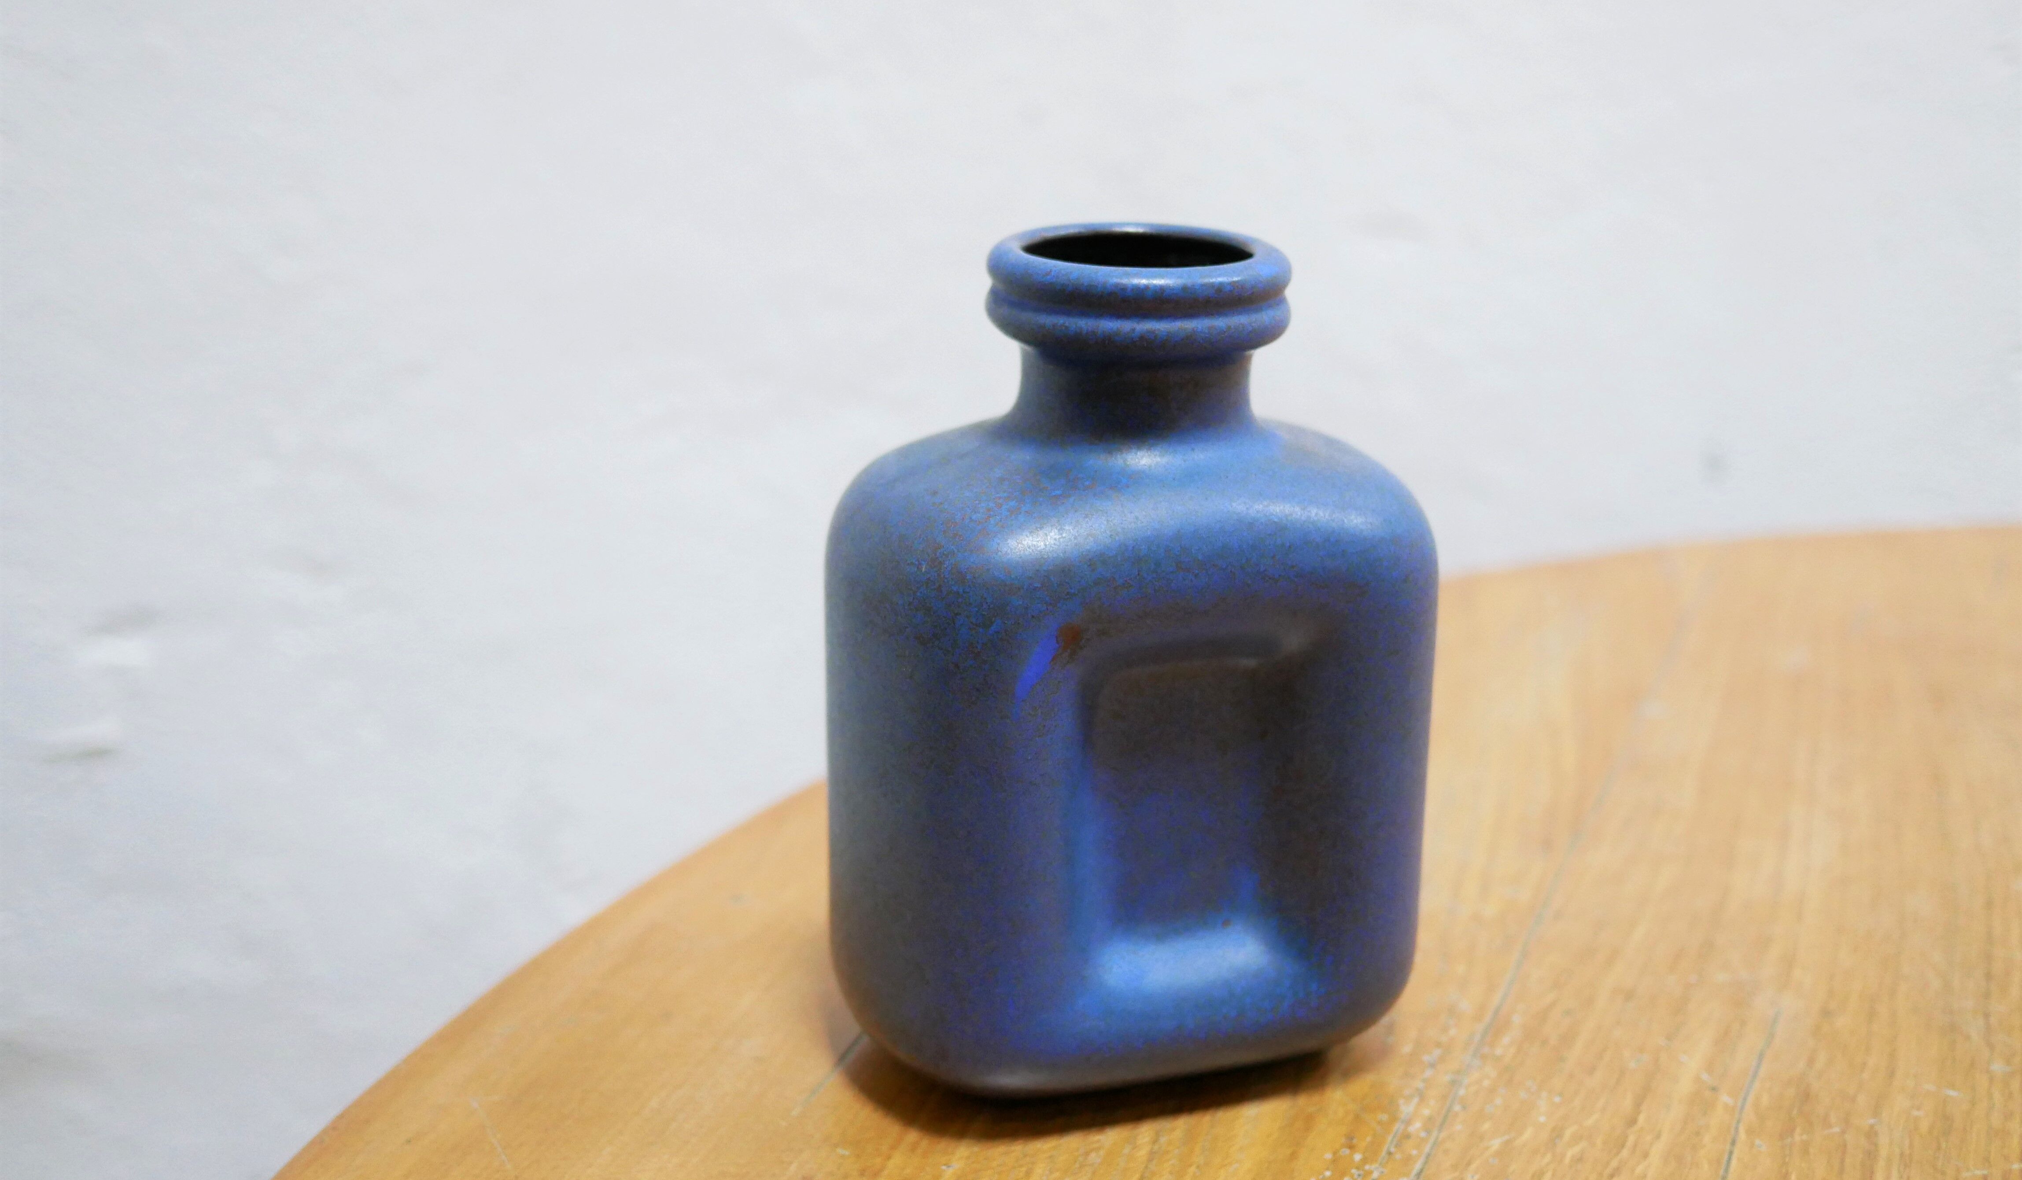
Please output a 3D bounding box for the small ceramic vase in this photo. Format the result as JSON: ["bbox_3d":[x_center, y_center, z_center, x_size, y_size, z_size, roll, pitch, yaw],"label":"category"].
[{"bbox_3d":[0.024,0.010,0.484,0.120,0.163,0.094,-6,20,-18],"label":"small ceramic vase"}]

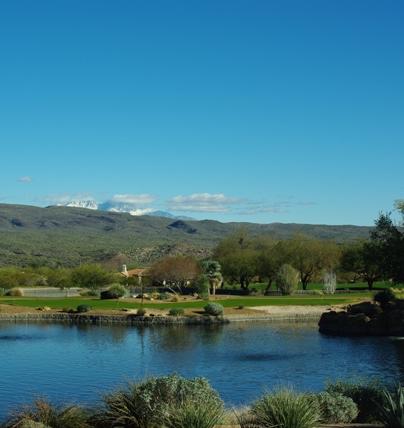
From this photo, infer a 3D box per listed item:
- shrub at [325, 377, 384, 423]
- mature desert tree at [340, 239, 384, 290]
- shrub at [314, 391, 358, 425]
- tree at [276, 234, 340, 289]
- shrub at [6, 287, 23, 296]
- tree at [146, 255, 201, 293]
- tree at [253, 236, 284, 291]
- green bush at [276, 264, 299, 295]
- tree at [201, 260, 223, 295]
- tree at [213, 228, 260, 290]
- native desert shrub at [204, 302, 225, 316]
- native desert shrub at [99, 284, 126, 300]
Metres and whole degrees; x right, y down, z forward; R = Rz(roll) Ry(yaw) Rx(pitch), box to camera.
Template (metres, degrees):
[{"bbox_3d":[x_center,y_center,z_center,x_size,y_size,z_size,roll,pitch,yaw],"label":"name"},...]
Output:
[{"bbox_3d":[3.632,4.430,17.800,1.429,1.041,1.286,0,-3,0],"label":"shrub"},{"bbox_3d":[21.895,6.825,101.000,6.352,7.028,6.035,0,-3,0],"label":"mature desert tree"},{"bbox_3d":[2.970,4.272,16.500,0.971,0.698,0.923,0,-3,0],"label":"shrub"},{"bbox_3d":[11.116,5.010,78.000,6.680,5.741,6.012,0,-3,0],"label":"tree"},{"bbox_3d":[-21.520,8.948,86.000,1.956,1.093,1.761,0,-3,0],"label":"shrub"},{"bbox_3d":[-2.822,5.941,74.000,5.347,3.862,4.813,0,-3,0],"label":"tree"},{"bbox_3d":[9.055,6.690,101.000,4.460,7.298,4.460,0,-3,0],"label":"tree"},{"bbox_3d":[8.721,6.712,76.000,2.290,3.150,2.220,0,-2,0],"label":"green bush"},{"bbox_3d":[1.164,7.422,87.000,2.445,4.016,2.445,0,-3,0],"label":"tree"},{"bbox_3d":[4.663,6.149,101.000,6.487,8.379,6.163,0,-3,0],"label":"tree"},{"bbox_3d":[0.870,6.645,52.000,1.392,0.974,1.322,0,-3,0],"label":"native desert shrub"},{"bbox_3d":[-7.402,6.565,62.500,2.174,1.338,1.848,0,-3,0],"label":"native desert shrub"}]

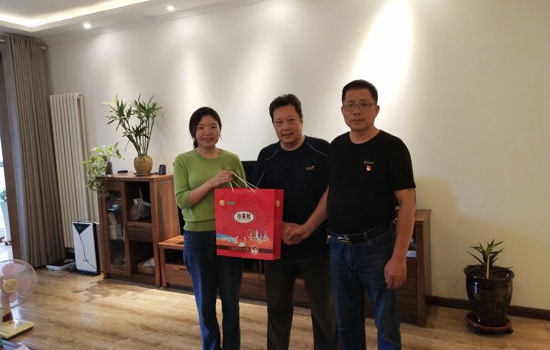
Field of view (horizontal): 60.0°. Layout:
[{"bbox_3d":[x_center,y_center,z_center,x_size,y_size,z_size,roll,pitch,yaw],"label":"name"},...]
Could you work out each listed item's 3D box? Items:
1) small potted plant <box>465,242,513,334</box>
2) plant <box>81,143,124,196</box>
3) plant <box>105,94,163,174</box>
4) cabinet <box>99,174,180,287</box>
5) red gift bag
[{"bbox_3d":[1.513,0.769,3.364,0.333,0.645,0.333,0,5,28],"label":"small potted plant"},{"bbox_3d":[-1.842,-0.059,5.089,0.437,0.556,0.377,-4,4,-20],"label":"plant"},{"bbox_3d":[-1.440,-0.428,4.918,0.566,0.854,0.477,-3,4,-16],"label":"plant"},{"bbox_3d":[-1.403,0.557,4.990,0.769,1.068,0.397,0,5,28],"label":"cabinet"},{"bbox_3d":[-0.144,0.264,2.611,0.362,0.372,0.094,0,0,27],"label":"red gift bag"}]

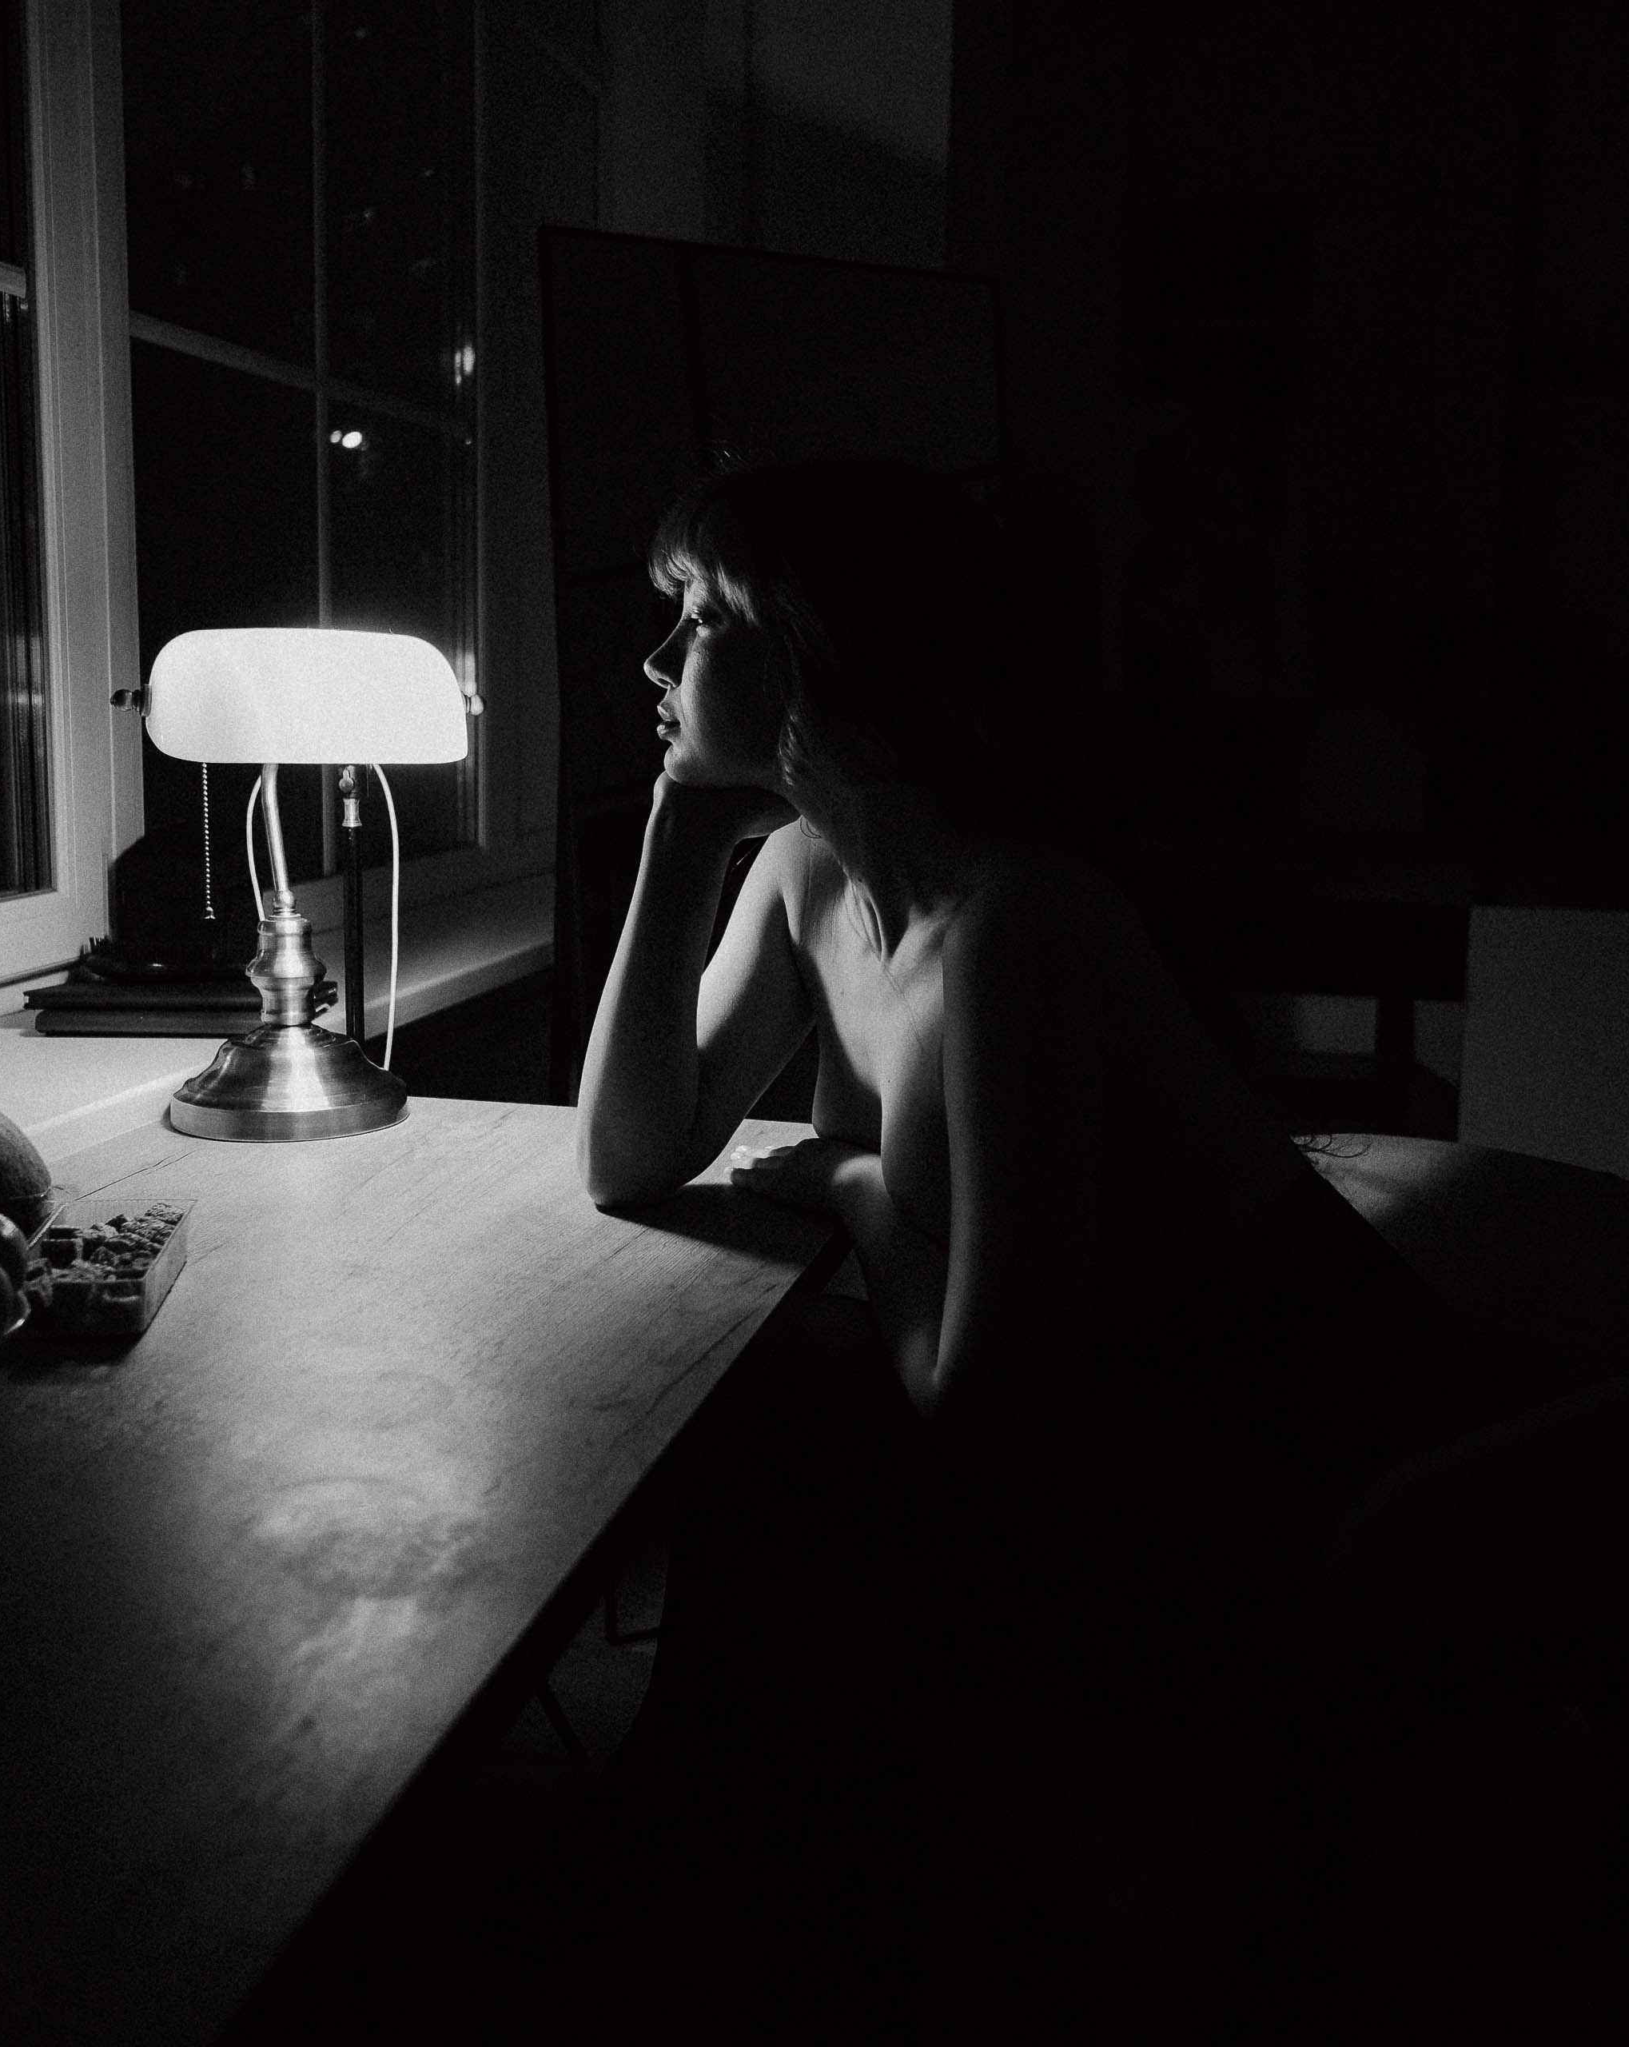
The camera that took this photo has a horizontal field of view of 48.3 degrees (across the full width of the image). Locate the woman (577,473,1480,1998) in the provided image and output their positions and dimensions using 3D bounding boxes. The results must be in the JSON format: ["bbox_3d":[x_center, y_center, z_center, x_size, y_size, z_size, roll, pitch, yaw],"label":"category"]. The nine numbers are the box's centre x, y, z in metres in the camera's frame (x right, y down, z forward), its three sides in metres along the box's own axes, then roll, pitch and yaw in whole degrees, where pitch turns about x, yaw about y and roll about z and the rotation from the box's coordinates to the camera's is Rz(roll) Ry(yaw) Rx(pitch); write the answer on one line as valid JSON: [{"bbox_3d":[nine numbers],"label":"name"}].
[{"bbox_3d":[0.138,0.250,1.143,0.640,1.150,0.460,-1,11,-12],"label":"woman"}]

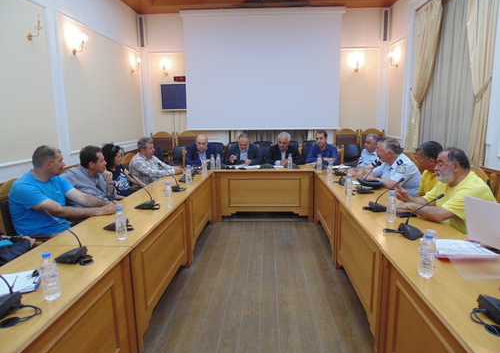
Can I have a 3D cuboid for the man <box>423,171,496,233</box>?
[{"bbox_3d":[1.398,0.468,2.270,0.660,1.320,0.540,0,10,3],"label":"man"}]

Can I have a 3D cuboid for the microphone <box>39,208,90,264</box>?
[{"bbox_3d":[-1.050,0.323,1.773,0.240,0.285,0.140,0,11,1],"label":"microphone"}]

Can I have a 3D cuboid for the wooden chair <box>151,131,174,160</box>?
[{"bbox_3d":[-1.905,-0.373,6.775,0.540,1.120,0.580,0,11,3],"label":"wooden chair"}]

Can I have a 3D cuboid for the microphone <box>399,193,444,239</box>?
[{"bbox_3d":[1.143,0.258,2.093,0.250,0.275,0.150,1,11,9],"label":"microphone"}]

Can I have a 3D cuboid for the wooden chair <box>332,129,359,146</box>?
[{"bbox_3d":[2.076,-0.437,6.697,0.540,1.080,0.580,0,10,4],"label":"wooden chair"}]

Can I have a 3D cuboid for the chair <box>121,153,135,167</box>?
[{"bbox_3d":[-1.343,0.237,4.346,0.560,1.100,0.530,0,10,3],"label":"chair"}]

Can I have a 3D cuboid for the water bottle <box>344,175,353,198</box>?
[{"bbox_3d":[0.949,0.100,3.035,0.066,0.214,0.066,0,10,3],"label":"water bottle"}]

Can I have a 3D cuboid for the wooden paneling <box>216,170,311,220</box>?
[{"bbox_3d":[0.220,0.292,4.823,1.474,0.758,0.080,0,10,4],"label":"wooden paneling"}]

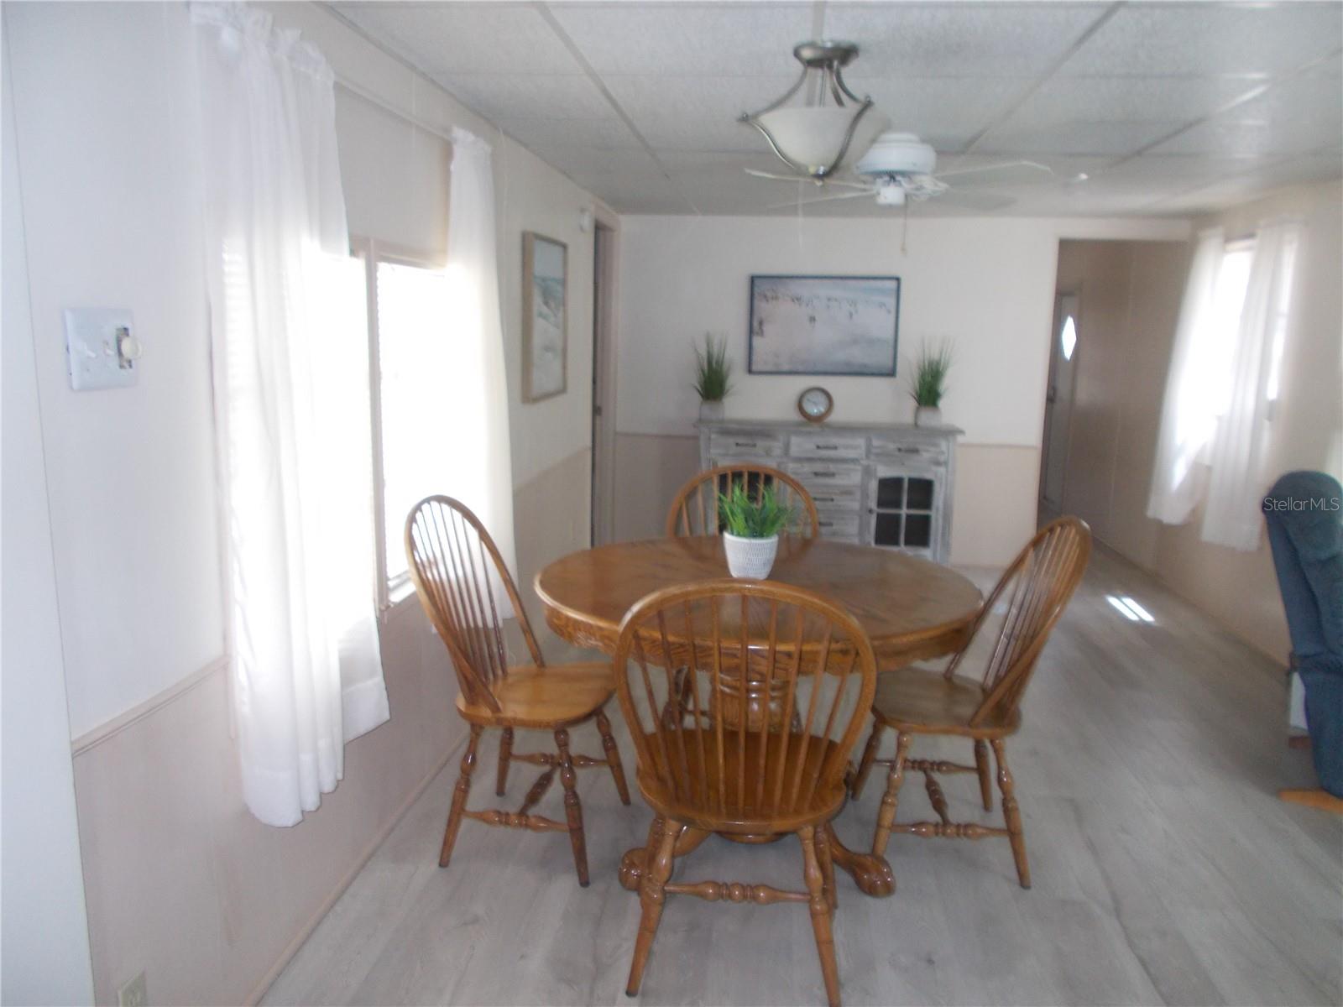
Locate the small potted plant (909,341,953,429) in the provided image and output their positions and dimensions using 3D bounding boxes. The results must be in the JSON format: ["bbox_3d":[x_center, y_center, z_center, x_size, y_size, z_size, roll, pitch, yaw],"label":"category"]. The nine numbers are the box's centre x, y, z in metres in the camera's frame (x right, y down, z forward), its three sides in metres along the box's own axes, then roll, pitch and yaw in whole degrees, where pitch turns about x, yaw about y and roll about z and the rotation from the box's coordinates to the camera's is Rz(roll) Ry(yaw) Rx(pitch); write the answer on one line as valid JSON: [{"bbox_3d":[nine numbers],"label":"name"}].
[{"bbox_3d":[1.551,-0.714,6.017,0.245,0.520,0.220,2,10,6],"label":"small potted plant"}]

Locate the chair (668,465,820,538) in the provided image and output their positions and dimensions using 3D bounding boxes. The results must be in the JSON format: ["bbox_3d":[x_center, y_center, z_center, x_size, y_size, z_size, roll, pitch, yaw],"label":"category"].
[{"bbox_3d":[0.228,0.381,3.458,0.529,0.980,0.573,2,10,6],"label":"chair"}]

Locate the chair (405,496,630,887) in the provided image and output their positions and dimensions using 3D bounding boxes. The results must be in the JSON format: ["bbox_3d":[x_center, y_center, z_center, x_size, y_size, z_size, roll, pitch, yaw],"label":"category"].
[{"bbox_3d":[-0.432,0.472,2.862,0.573,0.980,0.529,3,10,10],"label":"chair"}]

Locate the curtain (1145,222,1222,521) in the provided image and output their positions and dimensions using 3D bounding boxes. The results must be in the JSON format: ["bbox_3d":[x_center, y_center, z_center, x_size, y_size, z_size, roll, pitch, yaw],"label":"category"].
[{"bbox_3d":[2.813,-0.670,5.525,0.131,1.573,0.507,2,10,6],"label":"curtain"}]

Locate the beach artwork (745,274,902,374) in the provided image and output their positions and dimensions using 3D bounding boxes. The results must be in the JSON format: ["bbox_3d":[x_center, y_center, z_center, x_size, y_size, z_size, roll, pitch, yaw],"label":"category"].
[{"bbox_3d":[0.953,-1.110,6.312,0.918,0.613,0.029,2,10,6],"label":"beach artwork"}]

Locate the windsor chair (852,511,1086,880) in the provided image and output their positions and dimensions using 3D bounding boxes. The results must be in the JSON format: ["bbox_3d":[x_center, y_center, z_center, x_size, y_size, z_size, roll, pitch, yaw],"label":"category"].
[{"bbox_3d":[0.833,0.498,2.848,0.573,0.980,0.529,2,10,4],"label":"windsor chair"}]

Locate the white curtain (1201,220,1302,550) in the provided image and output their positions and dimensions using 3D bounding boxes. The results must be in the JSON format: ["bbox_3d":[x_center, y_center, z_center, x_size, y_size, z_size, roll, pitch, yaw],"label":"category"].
[{"bbox_3d":[2.746,-0.533,4.786,0.131,1.537,0.536,2,10,6],"label":"white curtain"}]

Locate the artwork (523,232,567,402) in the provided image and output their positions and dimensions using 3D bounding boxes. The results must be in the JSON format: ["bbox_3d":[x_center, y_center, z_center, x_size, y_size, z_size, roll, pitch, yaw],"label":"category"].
[{"bbox_3d":[-0.572,-0.844,4.609,0.045,0.715,0.650,2,10,6],"label":"artwork"}]

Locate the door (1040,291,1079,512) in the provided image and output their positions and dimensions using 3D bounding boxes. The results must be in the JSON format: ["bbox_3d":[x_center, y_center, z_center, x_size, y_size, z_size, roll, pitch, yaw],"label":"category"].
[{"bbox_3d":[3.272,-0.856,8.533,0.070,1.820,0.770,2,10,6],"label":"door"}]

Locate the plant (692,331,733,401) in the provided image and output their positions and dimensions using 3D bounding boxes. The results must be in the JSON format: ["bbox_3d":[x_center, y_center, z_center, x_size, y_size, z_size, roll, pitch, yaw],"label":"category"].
[{"bbox_3d":[0.252,-0.835,6.207,0.239,0.428,0.225,2,10,6],"label":"plant"}]

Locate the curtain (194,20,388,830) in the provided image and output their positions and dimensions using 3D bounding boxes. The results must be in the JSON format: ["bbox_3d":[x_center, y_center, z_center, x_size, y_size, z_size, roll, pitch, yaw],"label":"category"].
[{"bbox_3d":[-0.774,-0.154,2.196,0.145,1.588,0.609,2,10,6],"label":"curtain"}]

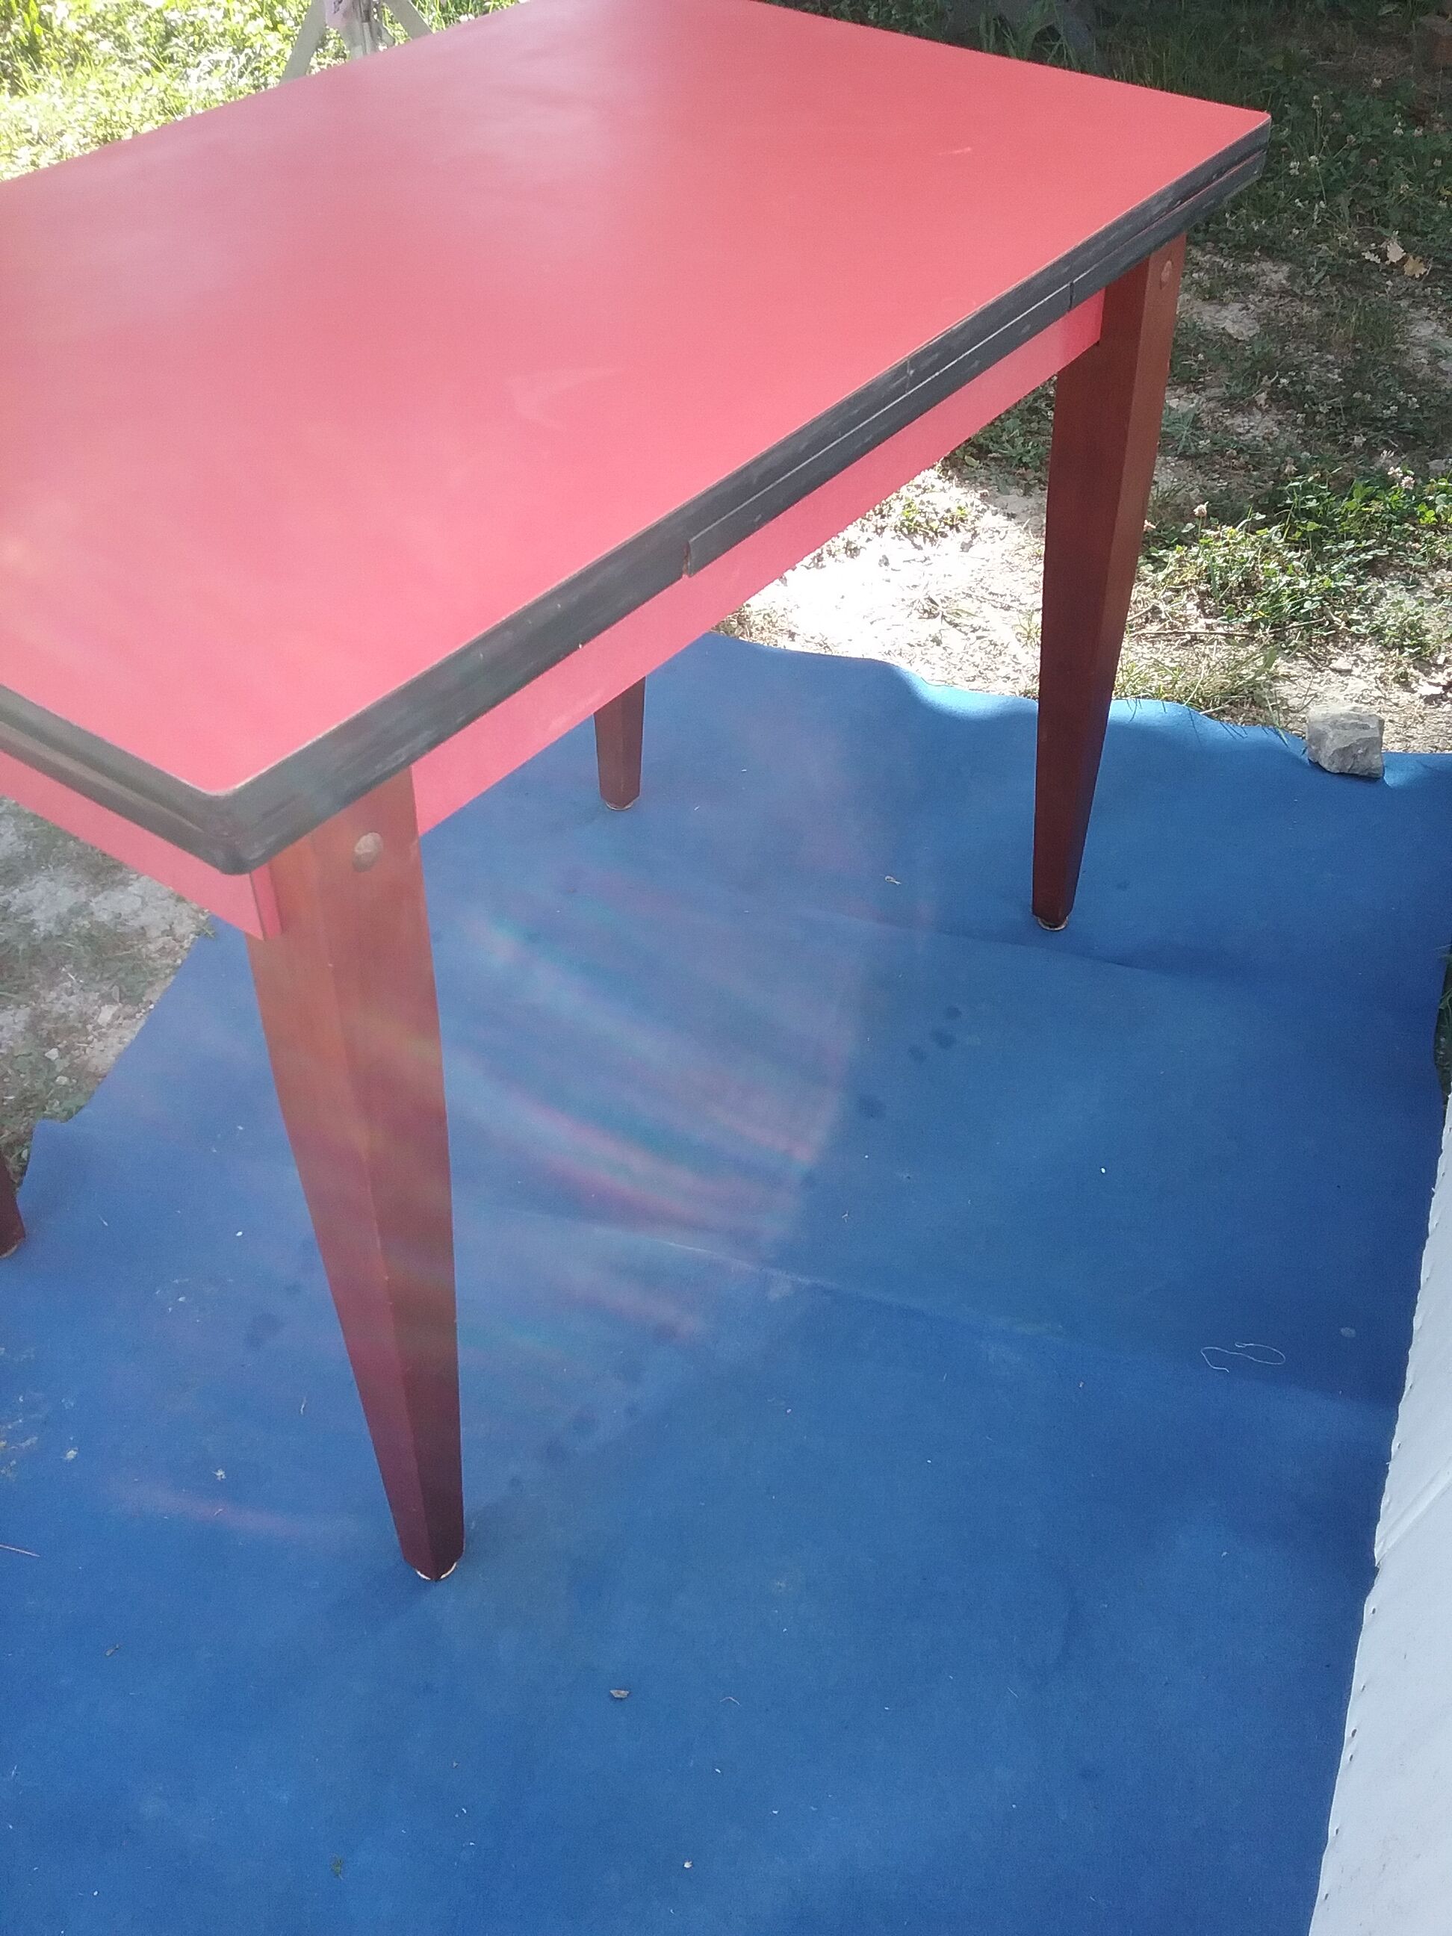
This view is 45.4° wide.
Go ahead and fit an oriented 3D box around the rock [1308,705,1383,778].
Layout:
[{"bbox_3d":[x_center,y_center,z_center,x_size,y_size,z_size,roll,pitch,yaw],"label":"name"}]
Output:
[{"bbox_3d":[0.698,-0.259,1.952,0.082,0.060,0.058,18,46,17],"label":"rock"}]

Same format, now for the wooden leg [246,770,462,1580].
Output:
[{"bbox_3d":[-0.197,0.164,1.001,0.069,0.724,0.069,27,48,25],"label":"wooden leg"}]

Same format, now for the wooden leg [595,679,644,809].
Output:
[{"bbox_3d":[-0.109,-0.468,1.671,0.070,0.724,0.070,25,46,26],"label":"wooden leg"}]

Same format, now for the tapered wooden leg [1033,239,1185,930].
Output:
[{"bbox_3d":[0.313,-0.302,1.502,0.071,0.724,0.071,26,52,26],"label":"tapered wooden leg"}]

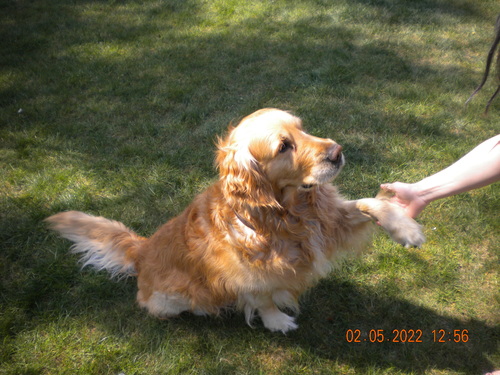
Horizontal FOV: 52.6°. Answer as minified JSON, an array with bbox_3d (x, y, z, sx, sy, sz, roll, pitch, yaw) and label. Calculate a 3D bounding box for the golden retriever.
[{"bbox_3d":[-0.100,0.043,1.423,1.070,0.680,0.380,10,39,13],"label":"golden retriever"}]

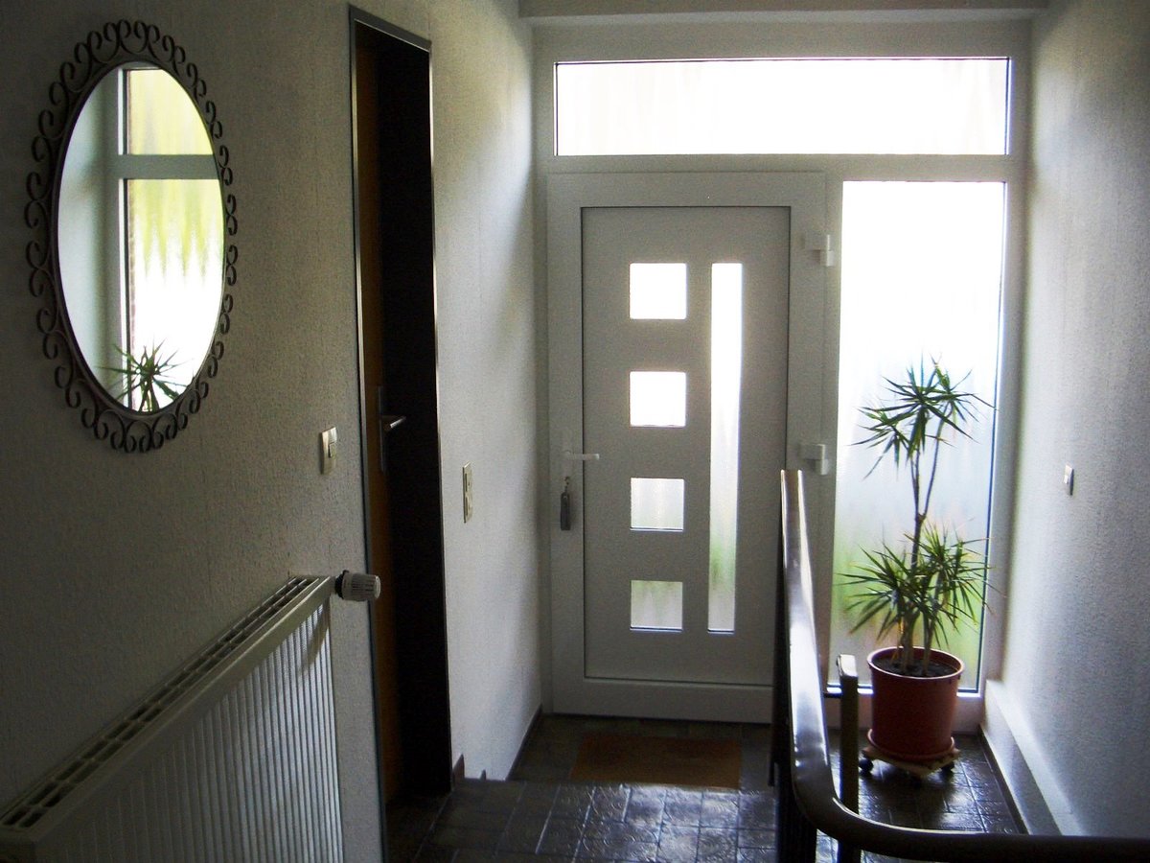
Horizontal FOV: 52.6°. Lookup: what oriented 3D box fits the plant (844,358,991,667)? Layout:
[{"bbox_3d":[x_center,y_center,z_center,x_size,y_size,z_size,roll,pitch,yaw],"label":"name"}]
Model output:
[{"bbox_3d":[1.176,0.298,3.967,0.520,1.120,0.500,1,11,9],"label":"plant"}]

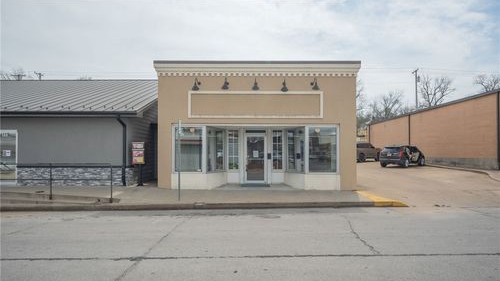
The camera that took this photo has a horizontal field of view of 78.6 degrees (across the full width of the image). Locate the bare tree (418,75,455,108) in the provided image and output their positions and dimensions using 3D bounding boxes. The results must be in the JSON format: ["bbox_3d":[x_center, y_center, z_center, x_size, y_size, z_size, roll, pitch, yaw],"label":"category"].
[{"bbox_3d":[28.700,-3.830,47.000,6.000,12.700,6.000,0,-1,0],"label":"bare tree"}]

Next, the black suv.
[{"bbox_3d":[12.300,1.260,24.600,4.850,1.690,1.880,1,-1,-40],"label":"black suv"}]

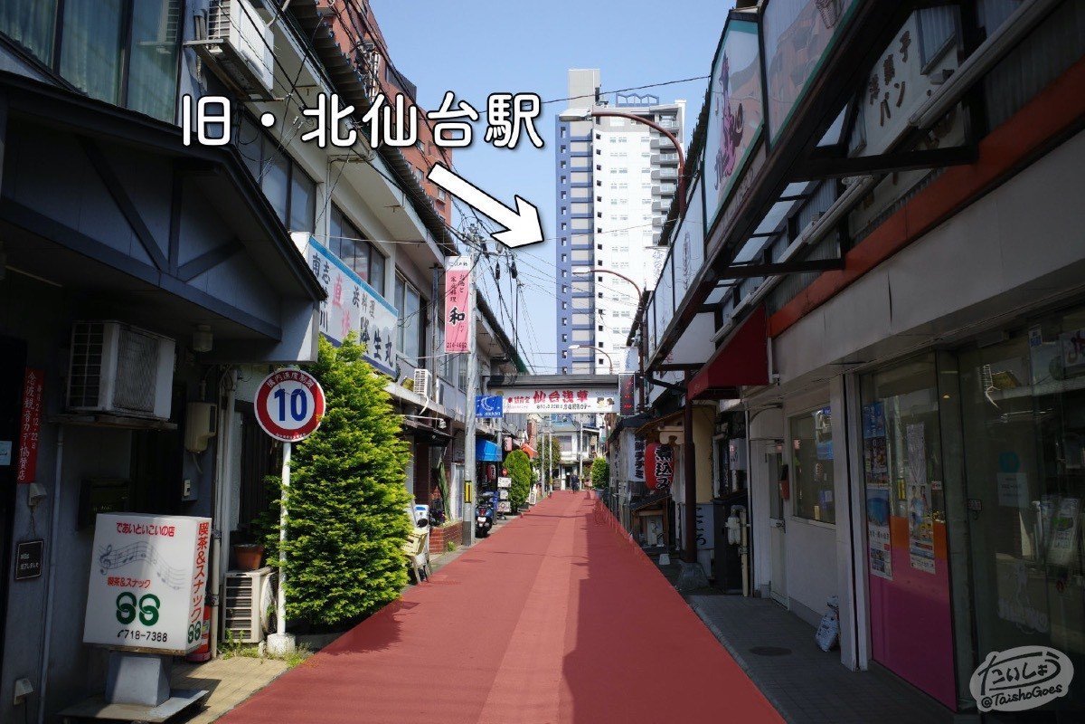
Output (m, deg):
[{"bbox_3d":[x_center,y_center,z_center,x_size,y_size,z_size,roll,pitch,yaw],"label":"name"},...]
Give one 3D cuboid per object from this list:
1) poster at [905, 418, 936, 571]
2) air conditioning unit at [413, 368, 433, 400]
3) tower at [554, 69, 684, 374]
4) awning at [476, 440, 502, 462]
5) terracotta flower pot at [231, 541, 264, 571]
[{"bbox_3d":[2.649,0.944,5.915,0.020,1.020,0.418,-1,-7,3],"label":"poster"},{"bbox_3d":[-2.632,0.486,18.698,0.280,0.560,0.750,0,-7,3],"label":"air conditioning unit"},{"bbox_3d":[14.100,-15.533,164.186,23.500,76.500,22.000,0,-7,0],"label":"tower"},{"bbox_3d":[-1.588,2.296,22.085,0.650,0.620,4.000,0,-7,3],"label":"awning"},{"bbox_3d":[-2.529,1.681,7.280,0.270,0.210,0.270,0,-7,0],"label":"terracotta flower pot"}]

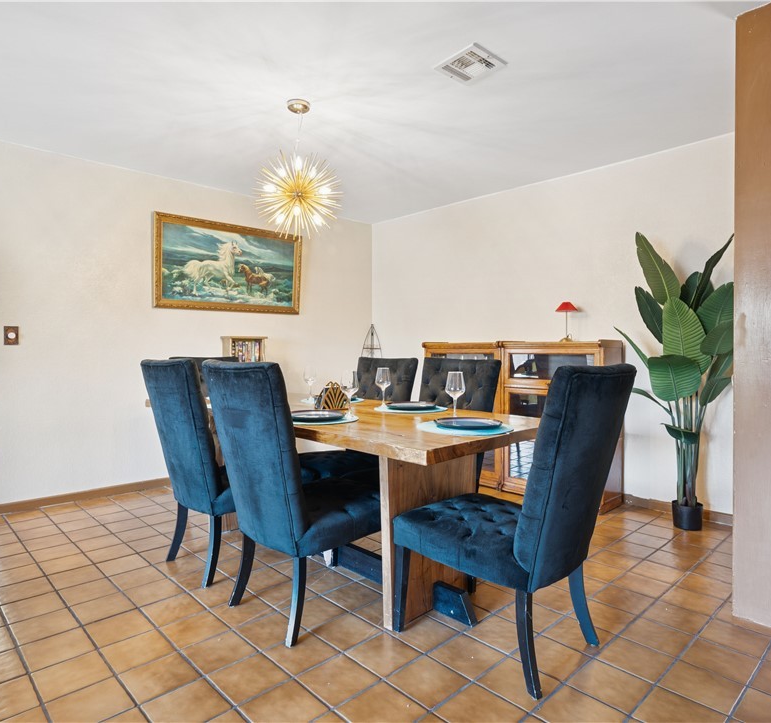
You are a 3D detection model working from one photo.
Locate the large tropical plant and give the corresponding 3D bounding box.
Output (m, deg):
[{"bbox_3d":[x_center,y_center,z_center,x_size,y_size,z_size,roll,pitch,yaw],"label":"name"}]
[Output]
[{"bbox_3d":[1.803,0.115,3.106,0.556,1.802,0.762,-1,1,-44],"label":"large tropical plant"}]

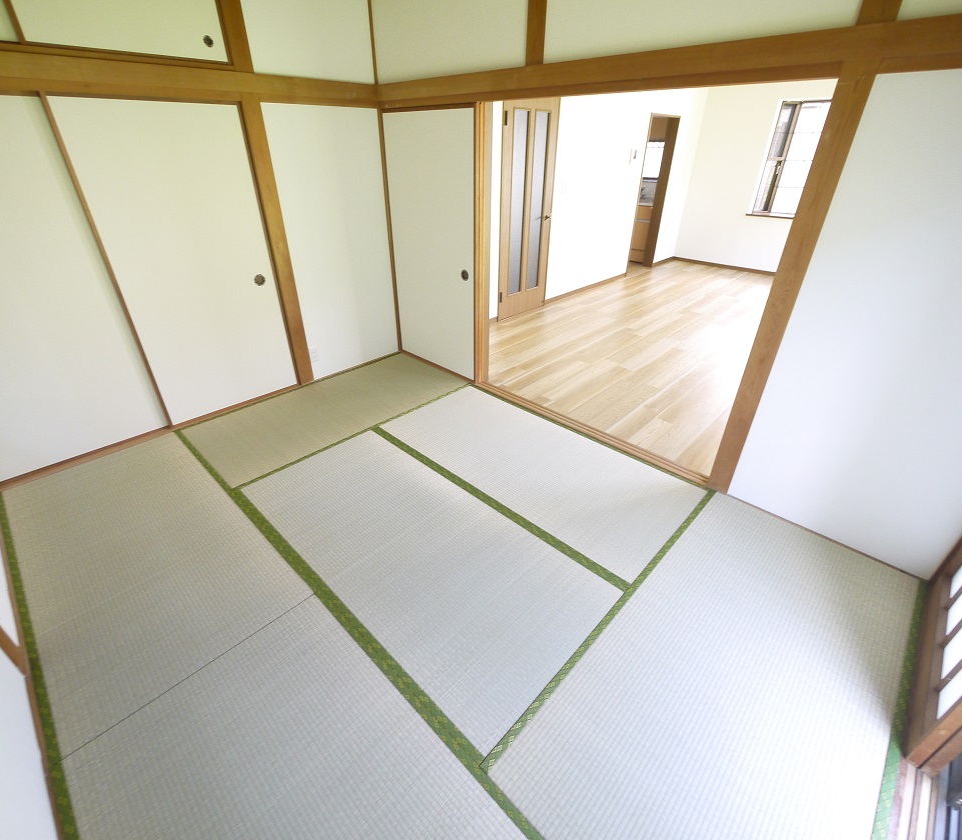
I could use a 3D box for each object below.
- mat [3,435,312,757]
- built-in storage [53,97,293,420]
[{"bbox_3d":[-1.593,0.558,2.120,1.741,0.045,0.864,26,40,36],"label":"mat"},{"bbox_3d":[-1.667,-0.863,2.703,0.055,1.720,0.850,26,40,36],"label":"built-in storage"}]

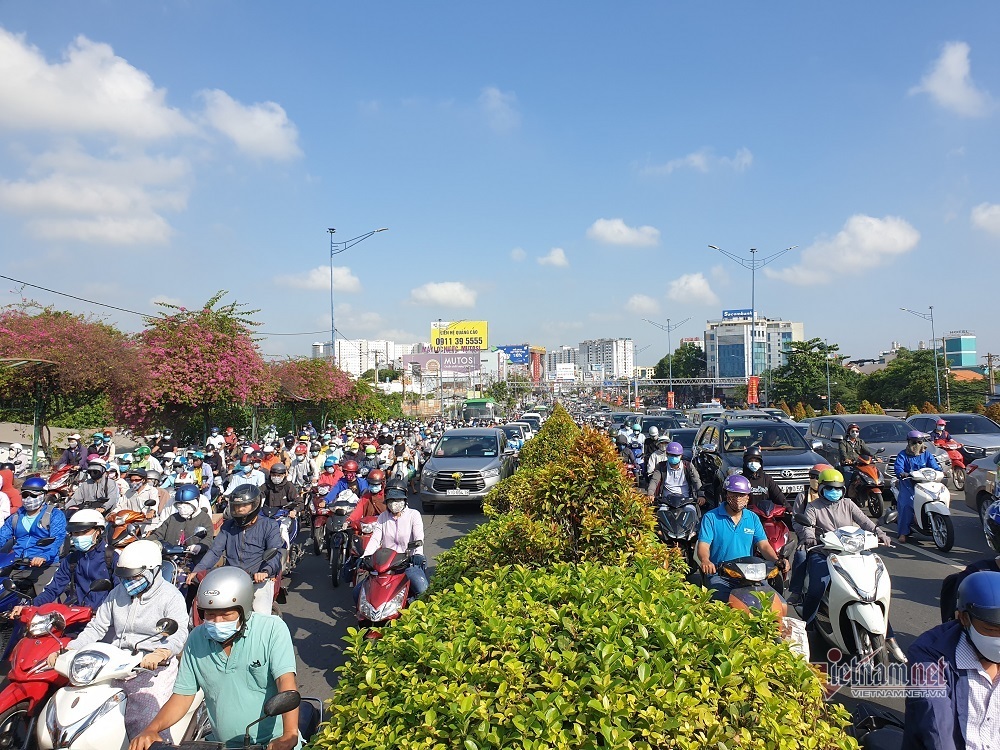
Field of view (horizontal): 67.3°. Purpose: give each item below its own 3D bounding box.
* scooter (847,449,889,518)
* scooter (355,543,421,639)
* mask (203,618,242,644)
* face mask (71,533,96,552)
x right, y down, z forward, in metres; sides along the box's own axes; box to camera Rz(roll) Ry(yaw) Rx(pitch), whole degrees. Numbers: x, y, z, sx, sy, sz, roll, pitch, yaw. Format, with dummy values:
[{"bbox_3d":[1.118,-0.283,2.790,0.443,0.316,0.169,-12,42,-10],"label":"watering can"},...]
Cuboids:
[{"bbox_3d":[7.091,2.093,14.718,0.710,1.170,1.870,-1,-2,5],"label":"scooter"},{"bbox_3d":[-0.985,2.059,7.080,0.690,1.120,1.870,-1,-2,4],"label":"scooter"},{"bbox_3d":[-1.258,1.157,3.400,0.145,0.110,0.085,-1,14,3],"label":"mask"},{"bbox_3d":[-2.994,1.204,5.400,0.145,0.115,0.085,-1,7,11],"label":"face mask"}]

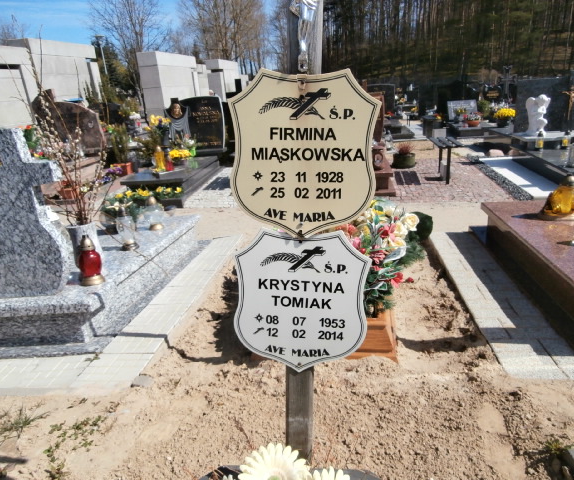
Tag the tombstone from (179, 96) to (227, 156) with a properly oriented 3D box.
[{"bbox_3d":[-1.380,-1.870,7.295,0.780,0.900,0.180,0,18,8],"label":"tombstone"}]

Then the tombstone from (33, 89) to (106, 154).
[{"bbox_3d":[-3.822,-1.992,7.718,1.120,1.050,0.200,0,18,8],"label":"tombstone"}]

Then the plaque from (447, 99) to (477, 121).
[{"bbox_3d":[4.598,-3.394,11.587,0.730,0.530,0.100,0,3,8],"label":"plaque"}]

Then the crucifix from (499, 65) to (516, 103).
[{"bbox_3d":[6.709,-4.762,13.500,0.440,1.080,0.120,0,18,8],"label":"crucifix"}]

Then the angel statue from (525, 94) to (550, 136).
[{"bbox_3d":[3.900,-1.927,6.843,0.300,0.600,0.290,-14,20,-30],"label":"angel statue"}]

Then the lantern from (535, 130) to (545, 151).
[{"bbox_3d":[3.768,-1.481,6.602,0.115,0.250,0.115,0,18,8],"label":"lantern"}]

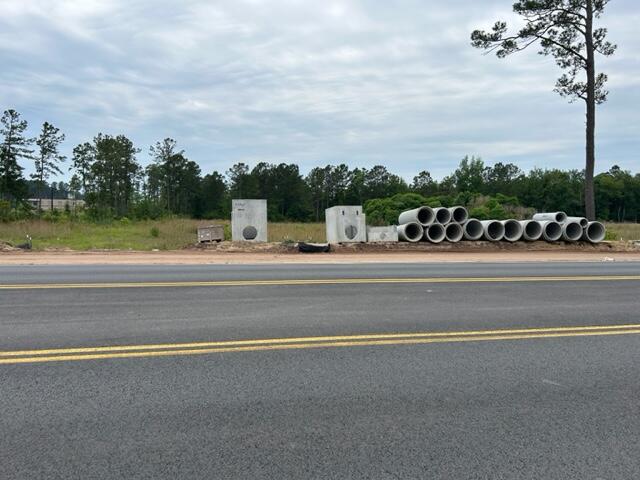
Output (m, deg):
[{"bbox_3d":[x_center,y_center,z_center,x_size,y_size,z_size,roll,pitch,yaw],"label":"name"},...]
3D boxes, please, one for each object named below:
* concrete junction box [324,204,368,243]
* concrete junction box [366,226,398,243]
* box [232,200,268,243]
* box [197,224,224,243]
[{"bbox_3d":[1.345,-0.794,25.085,1.550,1.820,1.550,-2,0,-19],"label":"concrete junction box"},{"bbox_3d":[3.261,-0.320,25.256,1.520,0.760,1.350,0,3,1],"label":"concrete junction box"},{"bbox_3d":[-3.675,-1.012,25.387,1.790,2.200,1.700,0,3,-8],"label":"box"},{"bbox_3d":[-5.677,-0.281,25.119,1.300,0.780,1.100,-4,3,-12],"label":"box"}]

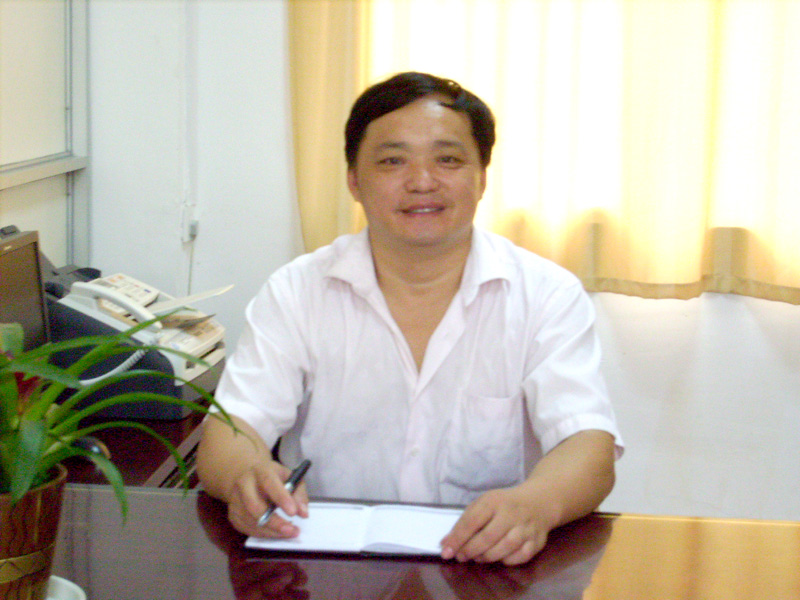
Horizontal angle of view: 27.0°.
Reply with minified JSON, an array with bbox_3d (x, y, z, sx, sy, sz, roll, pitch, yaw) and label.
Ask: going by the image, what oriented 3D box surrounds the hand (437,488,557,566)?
[{"bbox_3d":[0.112,0.264,1.935,0.092,0.075,0.148,8,11,40],"label":"hand"}]

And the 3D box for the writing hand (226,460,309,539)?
[{"bbox_3d":[-0.161,0.243,2.015,0.085,0.088,0.125,-5,10,-33],"label":"writing hand"}]

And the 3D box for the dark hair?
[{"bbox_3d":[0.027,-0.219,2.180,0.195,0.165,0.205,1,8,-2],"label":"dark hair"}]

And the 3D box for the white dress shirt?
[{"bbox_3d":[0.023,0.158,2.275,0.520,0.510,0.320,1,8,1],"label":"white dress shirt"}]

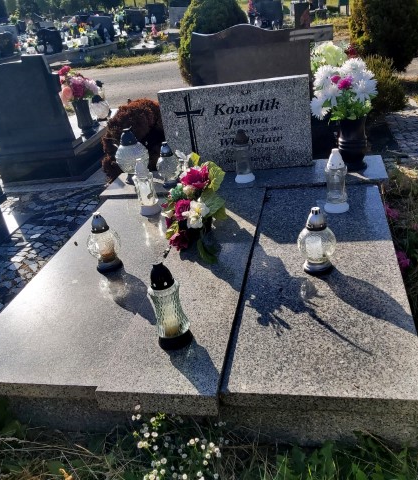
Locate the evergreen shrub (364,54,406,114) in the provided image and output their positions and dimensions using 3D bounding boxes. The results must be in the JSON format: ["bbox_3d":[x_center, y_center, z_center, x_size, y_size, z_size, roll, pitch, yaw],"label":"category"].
[{"bbox_3d":[1.455,-1.297,4.083,0.406,0.489,0.406,-2,29,14],"label":"evergreen shrub"}]

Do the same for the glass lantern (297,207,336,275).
[{"bbox_3d":[0.408,0.000,1.823,0.139,0.250,0.139,-2,29,14],"label":"glass lantern"}]

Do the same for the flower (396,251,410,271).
[{"bbox_3d":[0.815,0.087,2.040,0.073,0.083,0.073,-2,29,14],"label":"flower"}]

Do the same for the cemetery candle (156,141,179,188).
[{"bbox_3d":[-0.243,-0.450,2.844,0.128,0.268,0.128,-2,28,14],"label":"cemetery candle"}]

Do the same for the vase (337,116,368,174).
[{"bbox_3d":[0.804,-0.536,2.681,0.149,0.276,0.149,-2,28,14],"label":"vase"}]

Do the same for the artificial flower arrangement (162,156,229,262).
[{"bbox_3d":[-0.060,-0.131,2.021,0.265,0.437,0.250,-2,29,14],"label":"artificial flower arrangement"}]

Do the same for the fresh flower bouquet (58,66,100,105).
[{"bbox_3d":[-1.082,-1.280,3.971,0.333,0.281,0.312,-2,29,14],"label":"fresh flower bouquet"}]

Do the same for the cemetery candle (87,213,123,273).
[{"bbox_3d":[-0.467,0.005,2.127,0.143,0.262,0.143,-2,28,14],"label":"cemetery candle"}]

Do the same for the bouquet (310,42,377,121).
[{"bbox_3d":[0.714,-0.822,2.541,0.330,0.360,0.310,-2,28,14],"label":"bouquet"}]

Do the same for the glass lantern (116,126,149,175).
[{"bbox_3d":[-0.482,-0.551,3.022,0.187,0.289,0.187,-2,29,14],"label":"glass lantern"}]

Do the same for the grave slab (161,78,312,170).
[{"bbox_3d":[0.164,-0.678,2.906,0.885,0.493,0.072,-2,23,14],"label":"grave slab"}]

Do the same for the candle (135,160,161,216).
[{"bbox_3d":[-0.341,-0.287,2.610,0.113,0.294,0.113,-2,28,14],"label":"candle"}]

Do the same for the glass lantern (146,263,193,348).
[{"bbox_3d":[-0.120,0.219,1.538,0.105,0.297,0.105,-2,29,14],"label":"glass lantern"}]

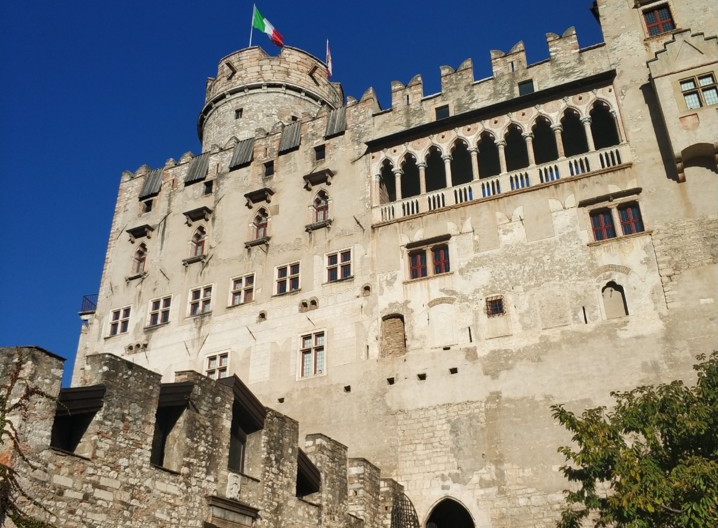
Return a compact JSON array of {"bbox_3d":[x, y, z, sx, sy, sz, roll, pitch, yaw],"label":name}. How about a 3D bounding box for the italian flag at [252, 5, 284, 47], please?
[{"bbox_3d":[-6.988,-18.339,57.757,2.500,2.900,0.400,10,-32,-17],"label":"italian flag"}]

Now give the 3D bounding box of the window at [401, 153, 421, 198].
[{"bbox_3d":[2.601,-4.413,37.325,0.997,2.754,0.300,-13,-32,21],"label":"window"}]

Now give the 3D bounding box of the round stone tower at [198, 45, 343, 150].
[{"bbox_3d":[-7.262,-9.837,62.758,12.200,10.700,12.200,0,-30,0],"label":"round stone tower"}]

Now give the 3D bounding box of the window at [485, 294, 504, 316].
[{"bbox_3d":[5.502,1.726,30.286,0.707,0.875,0.200,-13,-32,20],"label":"window"}]

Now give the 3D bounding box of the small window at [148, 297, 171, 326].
[{"bbox_3d":[-10.576,2.590,40.183,1.214,1.543,0.250,-13,-32,21],"label":"small window"}]

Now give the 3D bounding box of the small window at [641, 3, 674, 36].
[{"bbox_3d":[14.150,-11.458,35.278,1.120,1.755,0.250,-13,-32,21],"label":"small window"}]

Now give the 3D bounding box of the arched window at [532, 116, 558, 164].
[{"bbox_3d":[8.139,-5.467,33.111,1.015,2.679,0.300,-13,-32,20],"label":"arched window"}]

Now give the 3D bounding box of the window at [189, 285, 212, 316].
[{"bbox_3d":[-8.379,1.971,39.784,1.361,1.594,0.300,-14,-33,22],"label":"window"}]

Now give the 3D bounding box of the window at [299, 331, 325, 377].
[{"bbox_3d":[-2.001,4.009,32.931,1.260,2.096,0.250,-14,-33,22],"label":"window"}]

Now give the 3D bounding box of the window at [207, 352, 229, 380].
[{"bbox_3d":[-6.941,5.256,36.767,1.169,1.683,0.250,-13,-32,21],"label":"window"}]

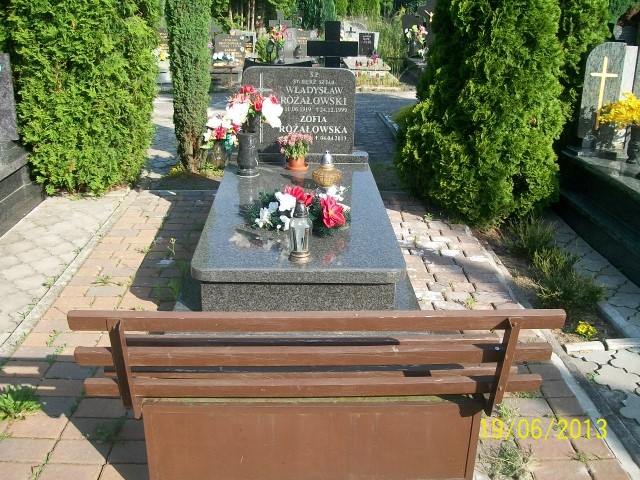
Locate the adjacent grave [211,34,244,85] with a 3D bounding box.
[{"bbox_3d":[-1.599,-3.084,11.195,0.760,0.660,1.700,0,21,-2],"label":"adjacent grave"}]

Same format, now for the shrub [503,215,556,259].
[{"bbox_3d":[1.241,-0.045,3.982,0.300,0.210,0.280,0,21,-2],"label":"shrub"}]

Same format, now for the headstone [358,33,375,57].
[{"bbox_3d":[0.849,-3.497,11.969,0.300,0.430,0.100,0,21,-2],"label":"headstone"}]

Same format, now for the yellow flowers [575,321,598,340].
[{"bbox_3d":[1.204,0.398,3.005,0.100,0.080,0.100,0,21,-2],"label":"yellow flowers"}]

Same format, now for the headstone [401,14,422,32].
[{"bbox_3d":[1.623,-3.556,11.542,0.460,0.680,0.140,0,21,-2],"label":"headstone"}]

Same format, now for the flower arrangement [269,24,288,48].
[{"bbox_3d":[-0.694,-3.392,11.105,0.340,0.390,0.300,0,21,-2],"label":"flower arrangement"}]

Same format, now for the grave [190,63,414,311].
[{"bbox_3d":[-0.120,-0.424,3.903,1.050,0.930,2.180,0,21,-2],"label":"grave"}]

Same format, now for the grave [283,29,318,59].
[{"bbox_3d":[-0.347,-3.483,11.831,0.650,0.530,0.200,0,21,-2],"label":"grave"}]

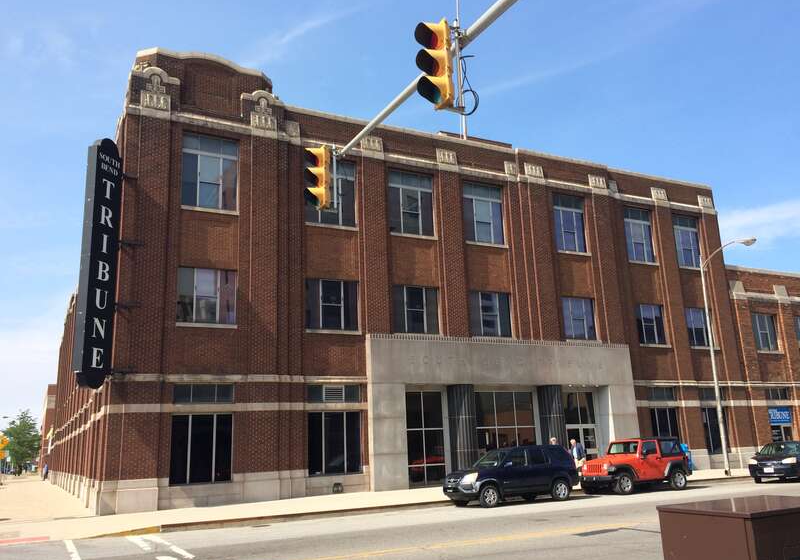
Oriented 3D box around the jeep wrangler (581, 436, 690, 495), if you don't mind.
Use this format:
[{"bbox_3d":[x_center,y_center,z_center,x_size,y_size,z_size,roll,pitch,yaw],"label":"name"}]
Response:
[{"bbox_3d":[8.090,6.363,23.216,4.100,1.770,1.850,5,-15,-27],"label":"jeep wrangler"}]

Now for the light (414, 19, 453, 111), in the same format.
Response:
[{"bbox_3d":[0.438,-2.705,8.362,0.390,1.060,0.340,5,-15,-27],"label":"light"}]

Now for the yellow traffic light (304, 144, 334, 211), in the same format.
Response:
[{"bbox_3d":[-1.417,-1.777,11.666,0.400,1.060,0.340,5,-15,-27],"label":"yellow traffic light"}]

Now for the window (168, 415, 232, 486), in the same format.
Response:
[{"bbox_3d":[-6.365,5.444,21.573,1.930,2.200,0.200,5,-15,-27],"label":"window"}]

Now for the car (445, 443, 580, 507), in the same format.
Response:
[{"bbox_3d":[3.393,6.006,20.787,4.570,1.680,1.800,5,-15,-27],"label":"car"}]

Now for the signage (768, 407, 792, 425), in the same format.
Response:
[{"bbox_3d":[20.209,7.225,35.541,1.850,0.930,0.100,5,-15,-27],"label":"signage"}]

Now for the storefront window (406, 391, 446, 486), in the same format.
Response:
[{"bbox_3d":[0.989,6.119,25.999,1.690,3.510,0.140,5,-15,-27],"label":"storefront window"}]

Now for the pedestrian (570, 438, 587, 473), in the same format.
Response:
[{"bbox_3d":[6.707,6.809,25.155,0.420,1.660,0.550,9,-18,-40],"label":"pedestrian"}]

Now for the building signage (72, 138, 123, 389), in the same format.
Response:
[{"bbox_3d":[-9.358,-0.615,20.918,0.380,7.950,1.070,-7,-14,19],"label":"building signage"}]

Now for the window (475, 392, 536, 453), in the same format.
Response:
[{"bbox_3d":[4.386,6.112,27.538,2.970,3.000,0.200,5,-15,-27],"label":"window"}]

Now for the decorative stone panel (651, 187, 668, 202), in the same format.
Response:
[{"bbox_3d":[13.396,-4.433,34.645,0.980,0.630,0.220,5,-15,-27],"label":"decorative stone panel"}]

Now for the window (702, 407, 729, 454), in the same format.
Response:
[{"bbox_3d":[15.223,7.269,32.424,1.900,2.190,0.200,5,-15,-27],"label":"window"}]

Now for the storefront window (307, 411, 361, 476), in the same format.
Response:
[{"bbox_3d":[-2.347,5.841,24.010,2.020,2.220,0.140,5,-15,-27],"label":"storefront window"}]

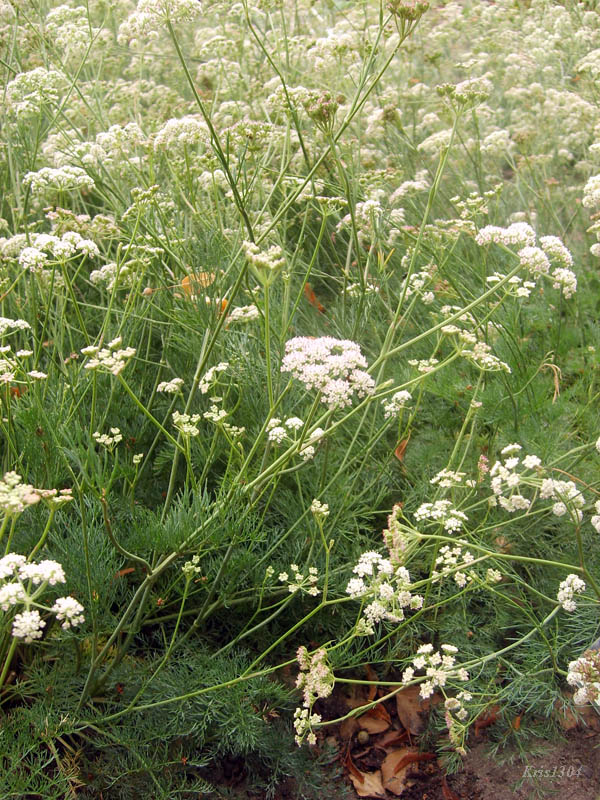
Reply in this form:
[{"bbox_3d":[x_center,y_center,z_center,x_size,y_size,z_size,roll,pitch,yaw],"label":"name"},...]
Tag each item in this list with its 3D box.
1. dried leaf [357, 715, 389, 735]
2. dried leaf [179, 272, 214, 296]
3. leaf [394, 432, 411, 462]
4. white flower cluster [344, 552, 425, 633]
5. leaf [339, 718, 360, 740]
[{"bbox_3d":[0.088,0.393,0.980,0.039,0.012,0.026,0,35,0],"label":"dried leaf"},{"bbox_3d":[-0.171,-0.194,1.350,0.056,0.028,0.030,0,35,0],"label":"dried leaf"},{"bbox_3d":[0.139,0.065,1.100,0.021,0.036,0.020,0,35,0],"label":"leaf"},{"bbox_3d":[0.088,0.200,0.840,0.078,0.045,0.072,0,35,0],"label":"white flower cluster"},{"bbox_3d":[0.060,0.398,0.980,0.027,0.012,0.032,0,35,0],"label":"leaf"}]

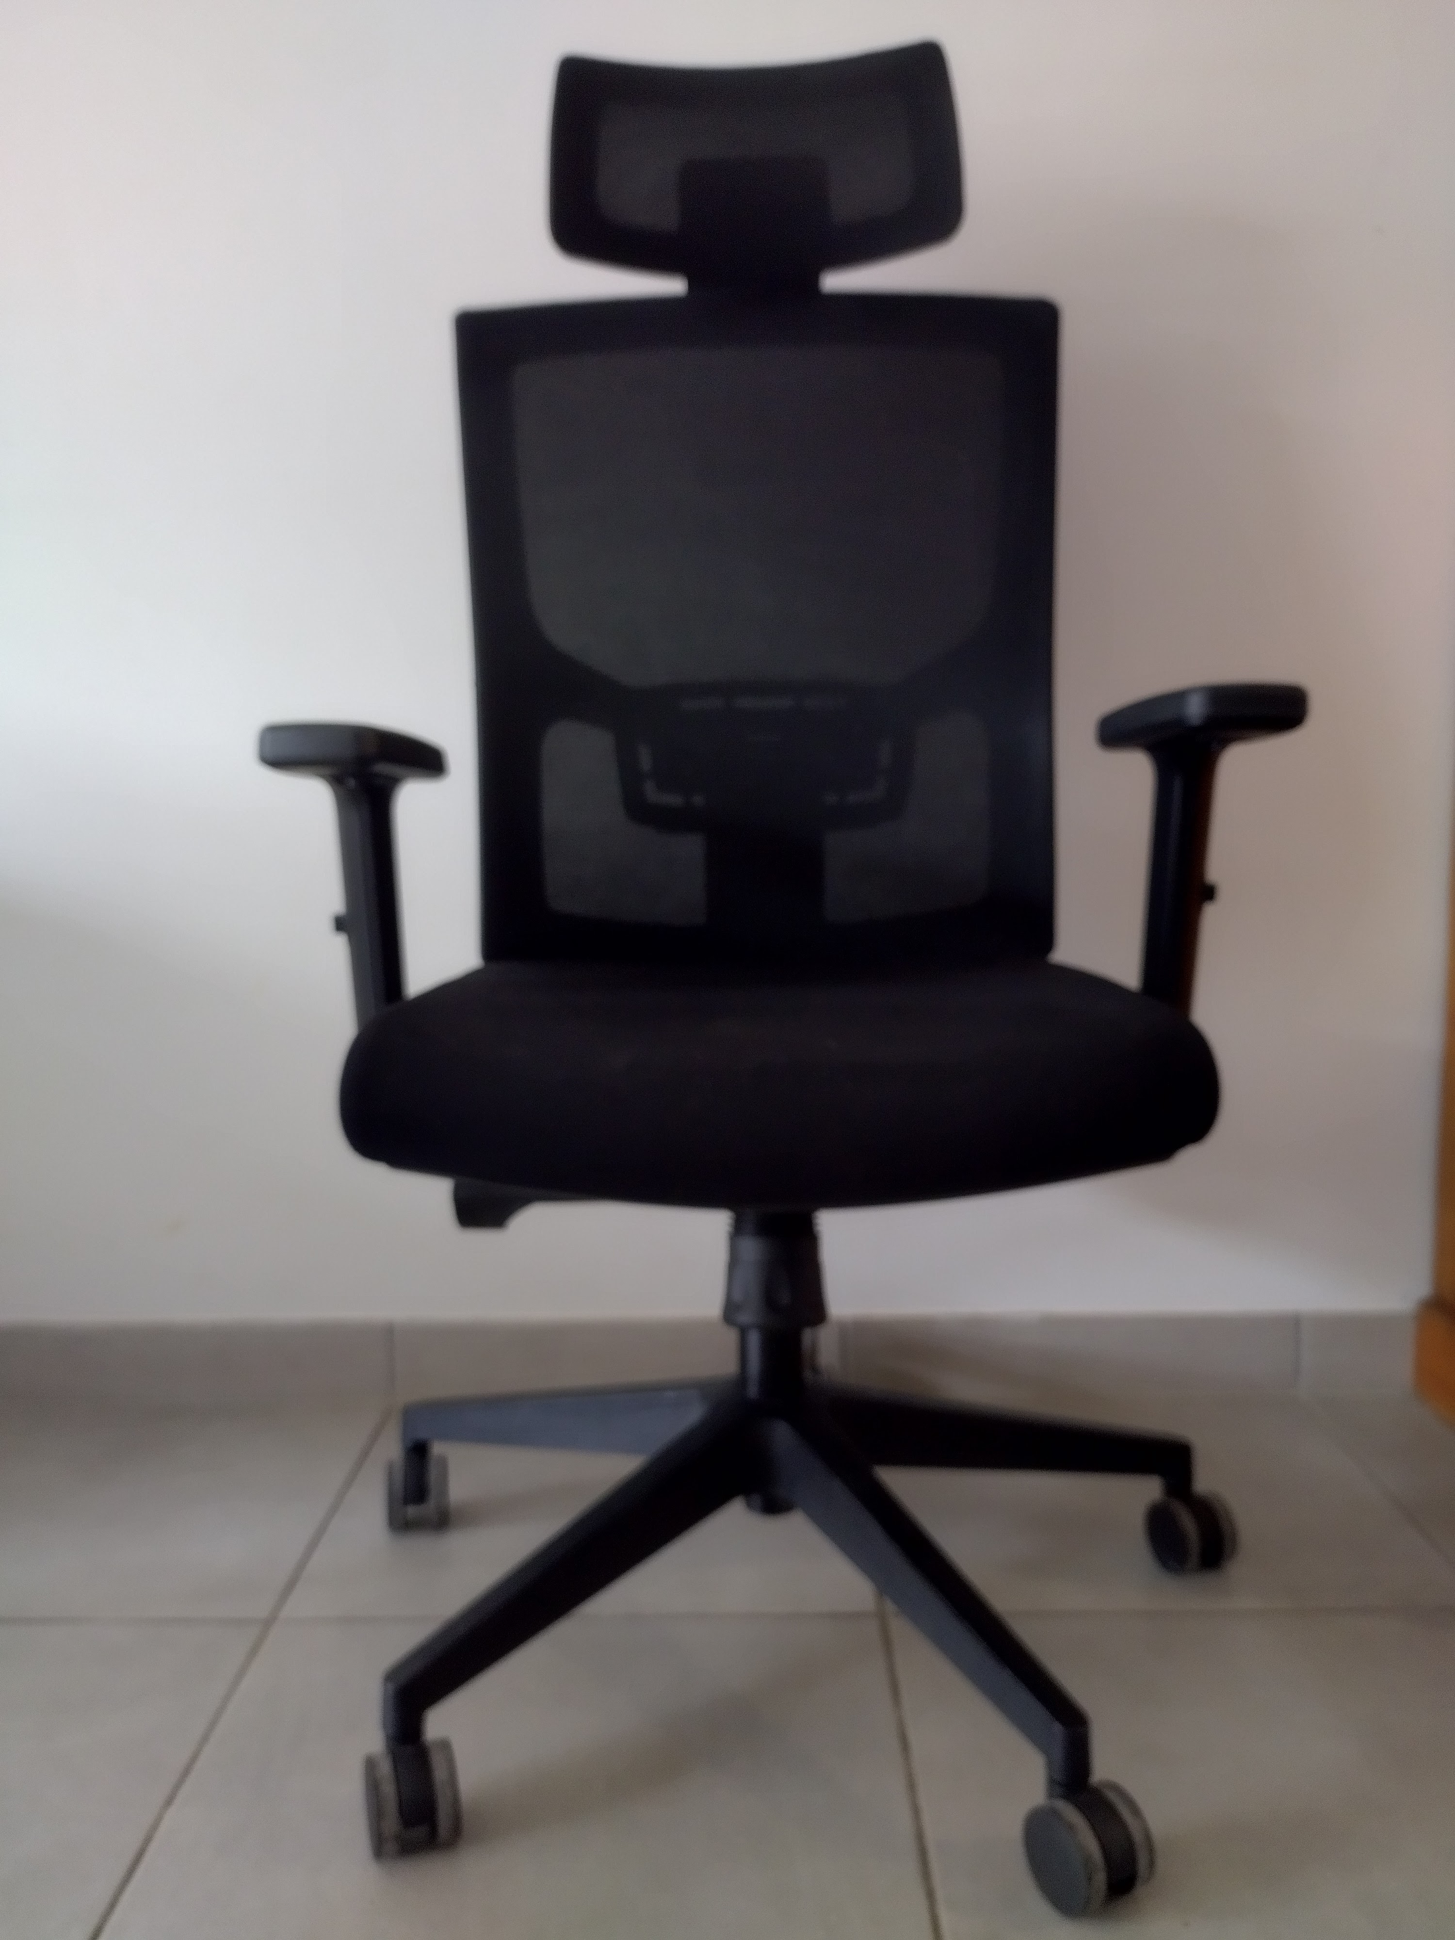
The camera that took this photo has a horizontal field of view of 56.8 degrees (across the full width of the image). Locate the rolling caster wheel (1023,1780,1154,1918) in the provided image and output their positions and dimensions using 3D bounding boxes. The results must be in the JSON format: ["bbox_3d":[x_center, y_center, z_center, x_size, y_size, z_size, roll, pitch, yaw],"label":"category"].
[{"bbox_3d":[0.195,0.475,0.728,0.048,0.054,0.056,-4,7,-24],"label":"rolling caster wheel"}]

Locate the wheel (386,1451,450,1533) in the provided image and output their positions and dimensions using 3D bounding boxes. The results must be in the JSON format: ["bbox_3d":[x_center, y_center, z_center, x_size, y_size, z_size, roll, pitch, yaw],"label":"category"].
[{"bbox_3d":[-0.257,0.436,1.117,0.048,0.054,0.056,-2,7,-10],"label":"wheel"}]

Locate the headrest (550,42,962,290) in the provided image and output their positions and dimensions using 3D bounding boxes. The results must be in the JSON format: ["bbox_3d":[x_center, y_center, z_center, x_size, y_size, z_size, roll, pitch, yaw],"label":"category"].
[{"bbox_3d":[0.020,-0.622,1.054,0.320,0.175,0.090,-1,7,0],"label":"headrest"}]

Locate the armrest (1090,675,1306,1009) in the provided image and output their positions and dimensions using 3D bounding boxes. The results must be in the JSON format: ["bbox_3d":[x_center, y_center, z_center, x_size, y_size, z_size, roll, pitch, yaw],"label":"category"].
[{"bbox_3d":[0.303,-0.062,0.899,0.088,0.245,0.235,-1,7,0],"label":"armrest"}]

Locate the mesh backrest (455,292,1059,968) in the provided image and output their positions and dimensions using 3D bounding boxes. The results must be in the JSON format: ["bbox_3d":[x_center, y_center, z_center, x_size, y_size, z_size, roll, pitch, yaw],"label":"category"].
[{"bbox_3d":[0.026,-0.270,1.101,0.477,0.545,0.095,-1,2,0],"label":"mesh backrest"}]

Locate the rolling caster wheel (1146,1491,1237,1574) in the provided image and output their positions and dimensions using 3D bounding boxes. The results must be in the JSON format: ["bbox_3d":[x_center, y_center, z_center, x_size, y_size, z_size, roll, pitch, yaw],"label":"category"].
[{"bbox_3d":[0.359,0.435,1.042,0.048,0.054,0.056,-2,7,-9],"label":"rolling caster wheel"}]

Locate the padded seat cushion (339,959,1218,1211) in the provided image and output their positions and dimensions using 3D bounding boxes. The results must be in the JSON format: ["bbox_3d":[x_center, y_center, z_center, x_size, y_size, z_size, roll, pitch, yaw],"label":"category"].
[{"bbox_3d":[0.027,0.055,0.918,0.490,0.092,0.470,-1,7,0],"label":"padded seat cushion"}]

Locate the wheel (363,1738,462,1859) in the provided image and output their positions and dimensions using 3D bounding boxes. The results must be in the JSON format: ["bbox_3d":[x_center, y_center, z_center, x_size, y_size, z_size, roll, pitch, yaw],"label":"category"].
[{"bbox_3d":[-0.181,0.475,0.773,0.048,0.054,0.056,-2,7,-10],"label":"wheel"}]

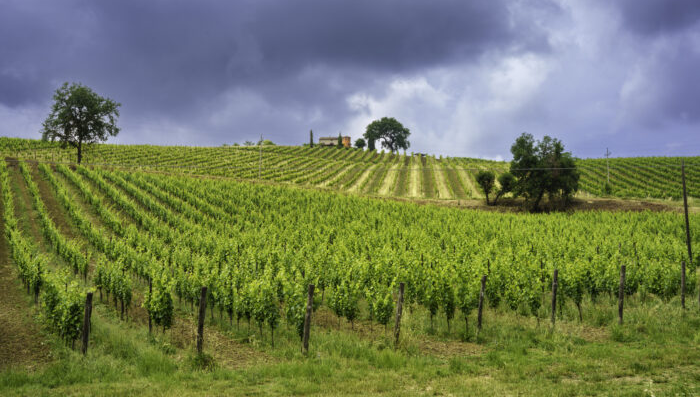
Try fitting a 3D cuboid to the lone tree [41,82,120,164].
[{"bbox_3d":[-43.310,-12.130,125.000,12.800,13.300,12.200,0,-2,0],"label":"lone tree"}]

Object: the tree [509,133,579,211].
[{"bbox_3d":[28.610,-3.770,115.000,10.300,11.700,9.600,0,-2,0],"label":"tree"}]

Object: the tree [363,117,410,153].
[{"bbox_3d":[14.170,-24.340,302.000,18.400,14.200,17.000,0,-2,0],"label":"tree"}]

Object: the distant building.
[{"bbox_3d":[-6.020,-22.380,312.000,11.000,5.000,7.000,-1,-2,22],"label":"distant building"}]

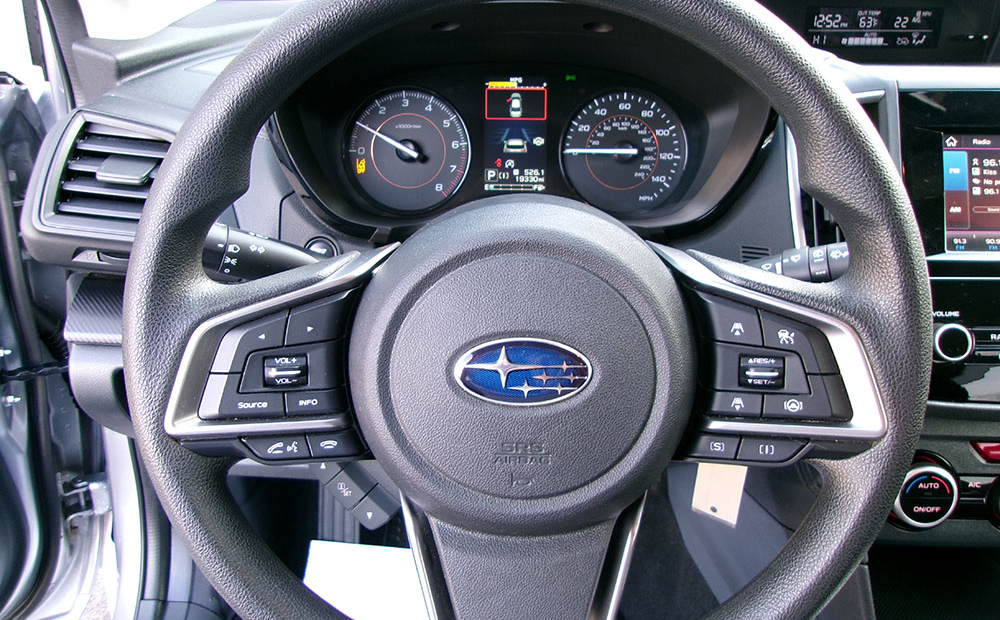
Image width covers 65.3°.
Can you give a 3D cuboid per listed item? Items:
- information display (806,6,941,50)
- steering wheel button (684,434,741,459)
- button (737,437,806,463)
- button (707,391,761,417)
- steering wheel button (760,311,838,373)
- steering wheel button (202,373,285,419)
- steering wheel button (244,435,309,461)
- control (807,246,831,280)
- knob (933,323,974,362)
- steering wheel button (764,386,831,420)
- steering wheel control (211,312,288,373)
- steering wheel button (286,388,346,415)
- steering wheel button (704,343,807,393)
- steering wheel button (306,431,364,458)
[{"bbox_3d":[0.318,-0.241,0.665,0.114,0.036,0.012,0,14,0],"label":"information display"},{"bbox_3d":[0.102,0.066,0.378,0.028,0.013,0.010,0,7,0],"label":"steering wheel button"},{"bbox_3d":[0.132,0.068,0.383,0.034,0.013,0.010,0,7,0],"label":"button"},{"bbox_3d":[0.111,0.045,0.370,0.028,0.013,0.010,0,7,0],"label":"button"},{"bbox_3d":[0.142,0.015,0.372,0.037,0.029,0.010,0,7,0],"label":"steering wheel button"},{"bbox_3d":[-0.122,0.041,0.369,0.040,0.022,0.010,0,7,0],"label":"steering wheel button"},{"bbox_3d":[-0.110,0.067,0.383,0.031,0.013,0.010,0,7,0],"label":"steering wheel button"},{"bbox_3d":[0.177,-0.025,0.433,0.013,0.021,0.021,-8,3,6],"label":"control"},{"bbox_3d":[0.306,0.022,0.527,0.025,0.025,0.016,0,3,0],"label":"knob"},{"bbox_3d":[0.143,0.044,0.376,0.034,0.016,0.010,0,7,0],"label":"steering wheel button"},{"bbox_3d":[-0.118,0.015,0.366,0.037,0.029,0.010,0,7,0],"label":"steering wheel control"},{"bbox_3d":[-0.087,0.043,0.370,0.028,0.014,0.010,0,7,0],"label":"steering wheel button"},{"bbox_3d":[0.121,0.028,0.368,0.048,0.024,0.012,0,7,0],"label":"steering wheel button"},{"bbox_3d":[-0.080,0.065,0.377,0.028,0.013,0.010,0,7,0],"label":"steering wheel button"}]

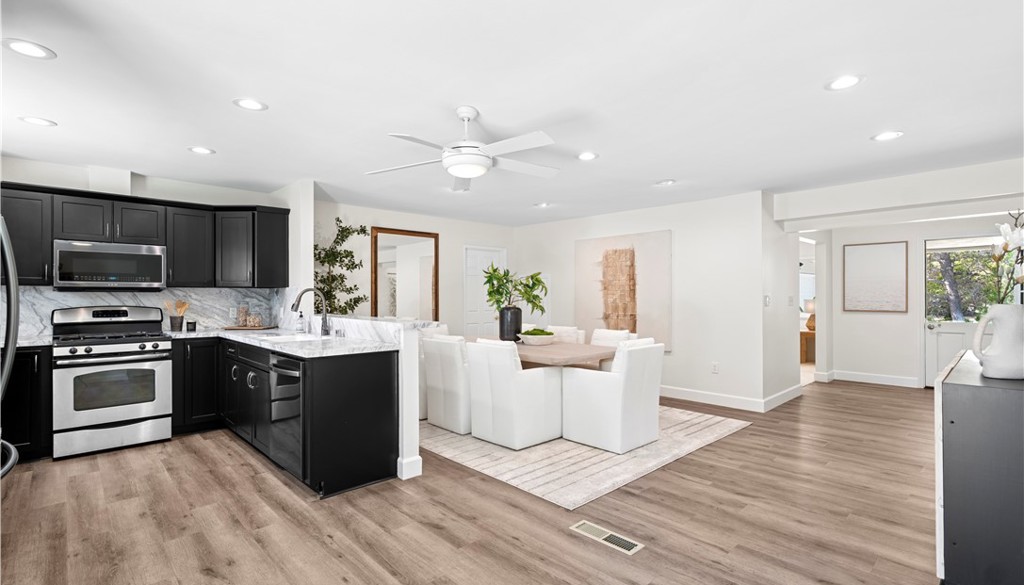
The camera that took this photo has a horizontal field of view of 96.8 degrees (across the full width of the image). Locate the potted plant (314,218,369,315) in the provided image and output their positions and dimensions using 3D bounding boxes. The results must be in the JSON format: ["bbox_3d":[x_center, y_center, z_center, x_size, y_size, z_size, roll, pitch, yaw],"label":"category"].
[{"bbox_3d":[-2.036,0.236,5.346,0.766,2.211,0.790,1,-1,-43],"label":"potted plant"}]

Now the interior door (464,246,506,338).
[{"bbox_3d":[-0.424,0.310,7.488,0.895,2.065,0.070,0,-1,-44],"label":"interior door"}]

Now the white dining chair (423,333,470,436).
[{"bbox_3d":[-0.446,0.878,4.615,0.636,0.883,0.600,1,-1,-43],"label":"white dining chair"}]

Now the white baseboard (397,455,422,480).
[{"bbox_3d":[-0.736,1.245,3.266,0.157,0.138,0.102,0,-1,-44],"label":"white baseboard"}]

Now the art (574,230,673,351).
[{"bbox_3d":[1.472,-0.007,6.253,0.043,1.544,1.538,1,-1,-43],"label":"art"}]

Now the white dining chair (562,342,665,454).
[{"bbox_3d":[0.893,0.872,4.032,0.567,0.880,0.675,0,-1,-44],"label":"white dining chair"}]

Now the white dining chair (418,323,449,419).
[{"bbox_3d":[-0.947,0.882,5.035,0.650,0.880,0.570,0,-1,-44],"label":"white dining chair"}]

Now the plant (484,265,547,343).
[{"bbox_3d":[0.035,0.117,5.340,0.760,0.892,0.620,0,-1,0],"label":"plant"}]

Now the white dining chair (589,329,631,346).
[{"bbox_3d":[0.931,0.870,4.963,0.636,0.895,0.593,1,-1,-43],"label":"white dining chair"}]

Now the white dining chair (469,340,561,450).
[{"bbox_3d":[0.037,0.874,4.125,0.650,0.880,0.575,0,-1,-44],"label":"white dining chair"}]

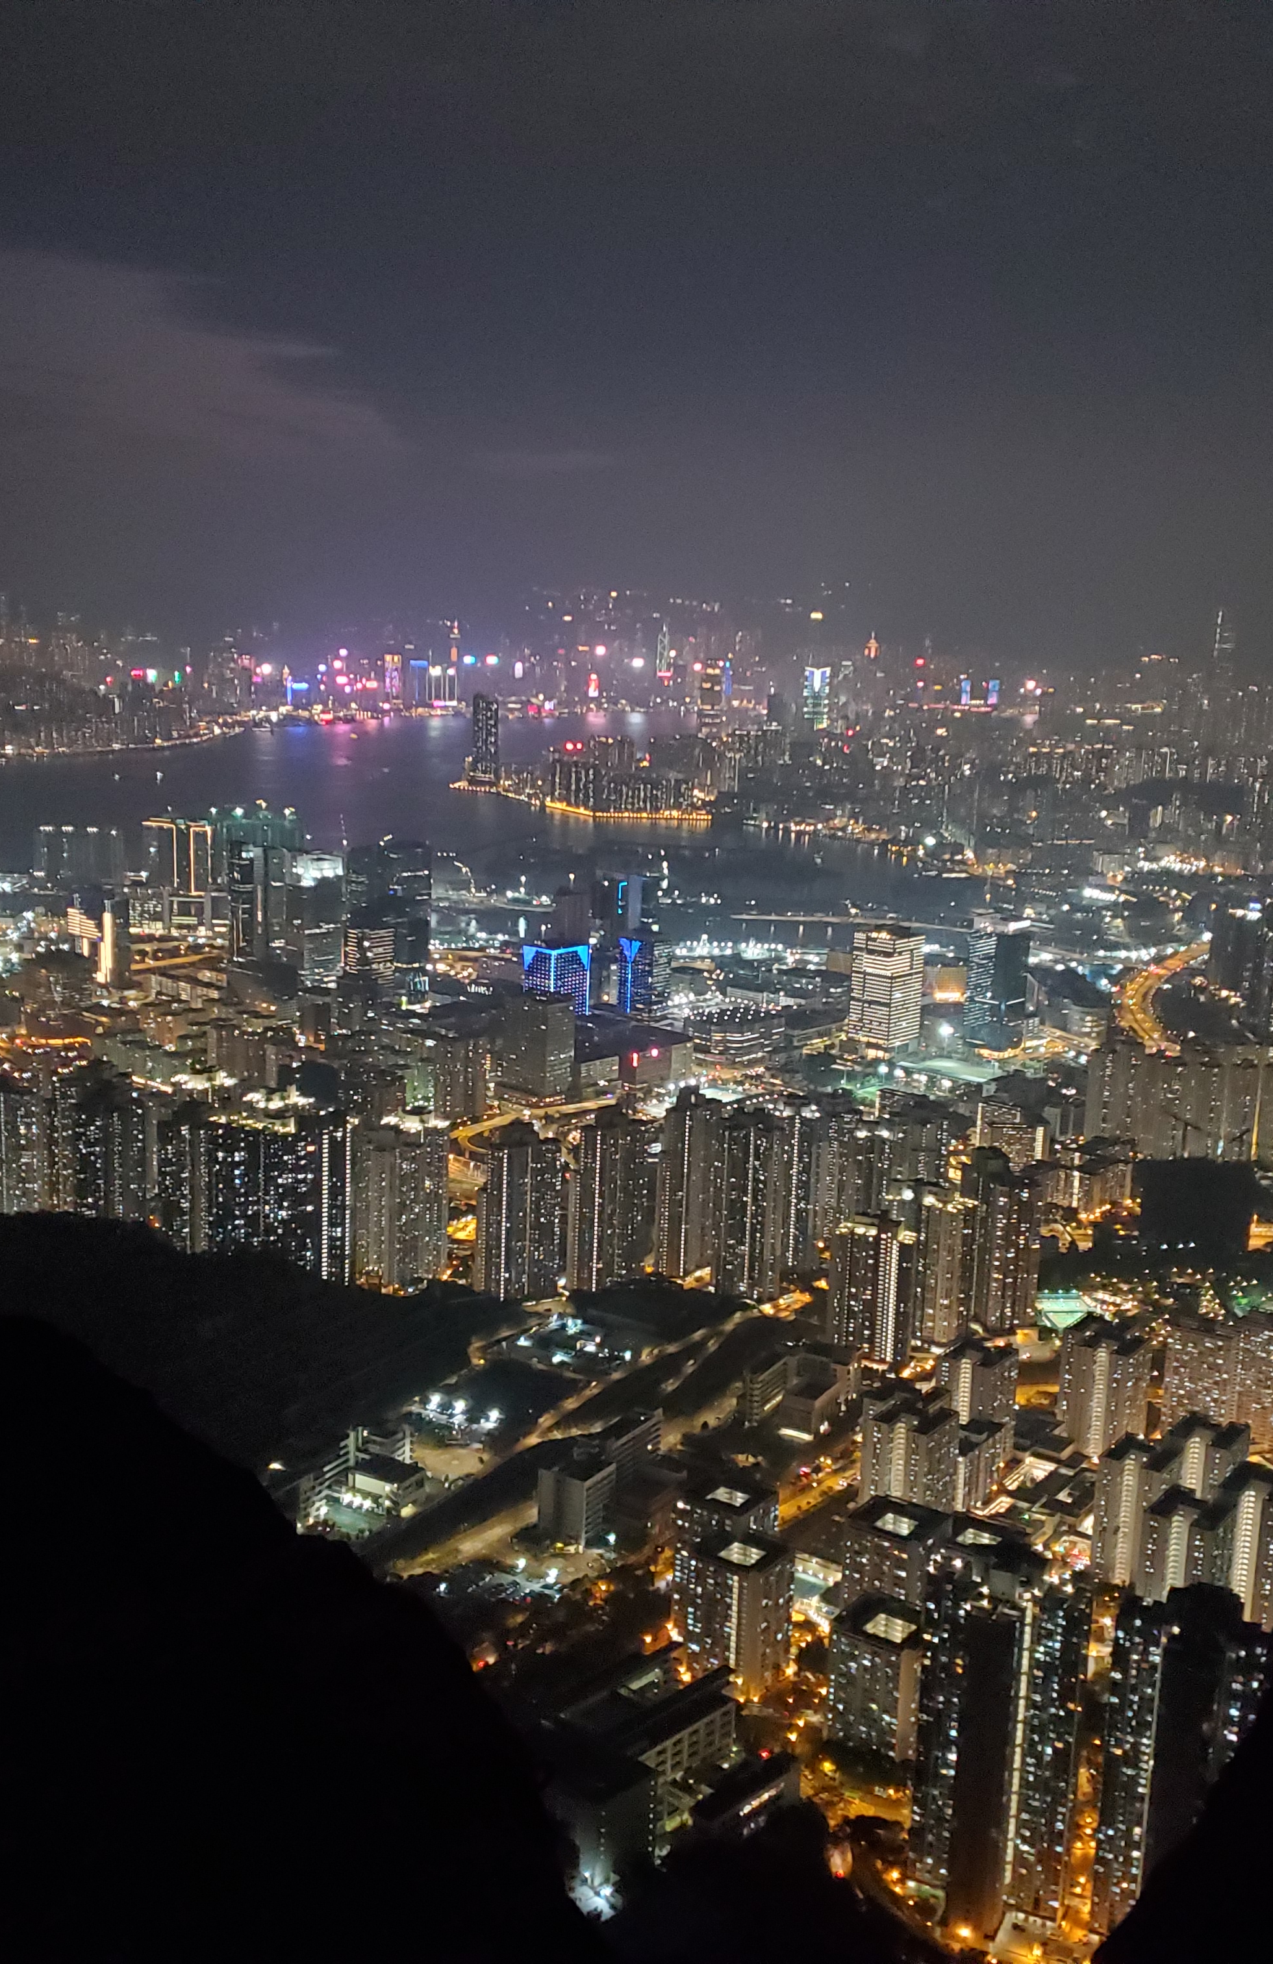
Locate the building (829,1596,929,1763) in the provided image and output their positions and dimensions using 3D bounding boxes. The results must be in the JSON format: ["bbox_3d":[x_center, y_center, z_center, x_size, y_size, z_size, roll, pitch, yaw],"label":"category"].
[{"bbox_3d":[92.700,258.500,729.400,30.000,45.000,32.000,10,14,36],"label":"building"}]

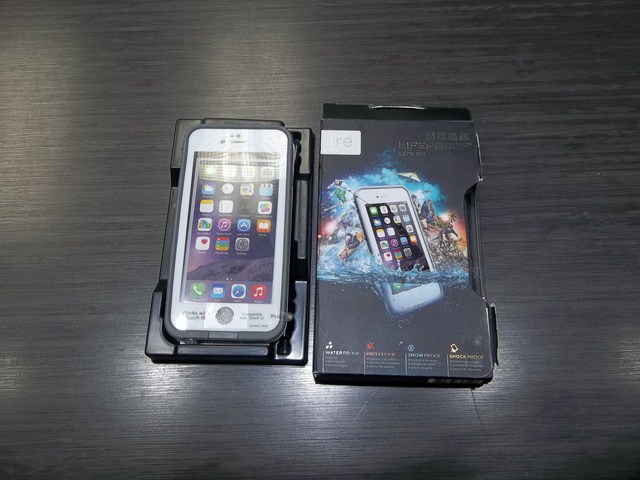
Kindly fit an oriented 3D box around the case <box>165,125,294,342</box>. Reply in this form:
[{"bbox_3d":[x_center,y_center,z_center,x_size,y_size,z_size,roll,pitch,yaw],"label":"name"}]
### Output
[{"bbox_3d":[-0.056,-0.008,0.330,0.075,0.013,0.148,1,71,2],"label":"case"}]

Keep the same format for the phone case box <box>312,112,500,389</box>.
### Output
[{"bbox_3d":[0.052,-0.002,0.330,0.107,0.026,0.186,1,71,2],"label":"phone case box"}]

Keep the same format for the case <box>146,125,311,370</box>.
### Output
[{"bbox_3d":[-0.055,-0.004,0.334,0.100,0.023,0.167,1,71,2],"label":"case"}]

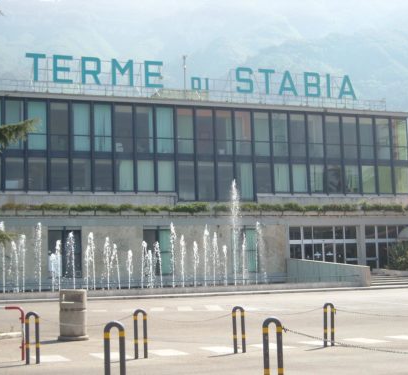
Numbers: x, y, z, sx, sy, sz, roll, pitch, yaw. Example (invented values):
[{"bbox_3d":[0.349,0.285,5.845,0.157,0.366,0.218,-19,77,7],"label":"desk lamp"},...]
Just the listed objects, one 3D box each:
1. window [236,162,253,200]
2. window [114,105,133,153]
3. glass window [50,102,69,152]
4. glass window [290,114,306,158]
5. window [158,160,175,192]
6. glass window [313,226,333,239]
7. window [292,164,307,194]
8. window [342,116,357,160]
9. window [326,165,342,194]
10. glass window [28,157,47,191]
[{"bbox_3d":[2.790,-0.392,60.167,1.193,2.530,0.120,1,-6,-22],"label":"window"},{"bbox_3d":[-5.167,-3.790,56.980,1.211,3.098,0.120,1,-7,-22],"label":"window"},{"bbox_3d":[-9.367,-3.937,57.003,1.218,3.107,0.100,1,-6,-22],"label":"glass window"},{"bbox_3d":[6.357,-3.459,59.440,1.187,3.022,0.120,1,-7,-22],"label":"glass window"},{"bbox_3d":[-2.385,-0.714,55.495,1.138,2.008,0.120,1,-7,-22],"label":"window"},{"bbox_3d":[8.273,3.143,60.998,1.577,0.914,0.120,1,-7,-22],"label":"glass window"},{"bbox_3d":[6.724,-0.612,61.804,1.193,1.983,0.120,1,-6,-22],"label":"window"},{"bbox_3d":[10.564,-3.577,63.717,1.193,3.053,0.120,1,-6,-22],"label":"window"},{"bbox_3d":[8.915,-0.575,60.157,1.213,1.967,0.120,1,-7,-22],"label":"window"},{"bbox_3d":[-10.350,-0.834,54.836,1.193,1.983,0.120,1,-6,-22],"label":"glass window"}]

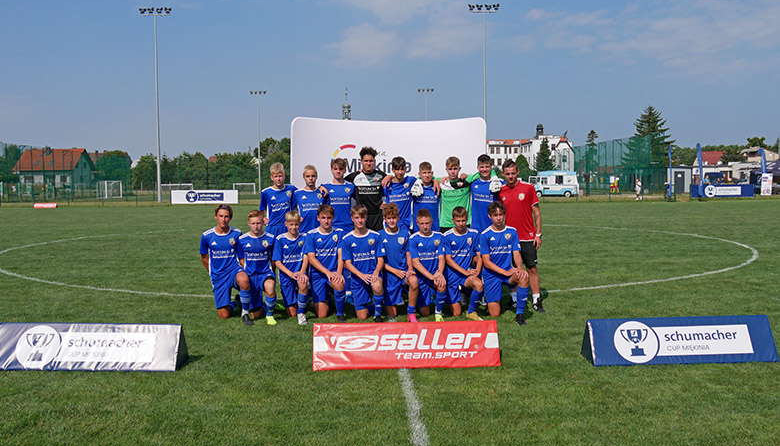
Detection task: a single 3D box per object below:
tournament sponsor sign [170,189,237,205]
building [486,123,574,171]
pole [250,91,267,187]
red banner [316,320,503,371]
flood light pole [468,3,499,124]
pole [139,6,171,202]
[{"bbox_3d":[-14.067,-1.967,51.466,5.087,1.085,0.060,-1,3,-3],"label":"tournament sponsor sign"},{"bbox_3d":[41.163,-20.665,207.166,27.000,19.485,20.000,0,3,0],"label":"building"},{"bbox_3d":[-22.896,-14.158,118.864,2.880,17.903,0.800,-1,3,-2],"label":"pole"},{"bbox_3d":[0.152,1.050,5.942,1.600,0.360,0.400,-1,3,-3],"label":"red banner"},{"bbox_3d":[8.541,-10.996,61.767,2.828,17.737,0.800,-1,3,-2],"label":"flood light pole"},{"bbox_3d":[-20.925,-10.556,60.977,2.910,17.448,0.800,-1,3,-2],"label":"pole"}]

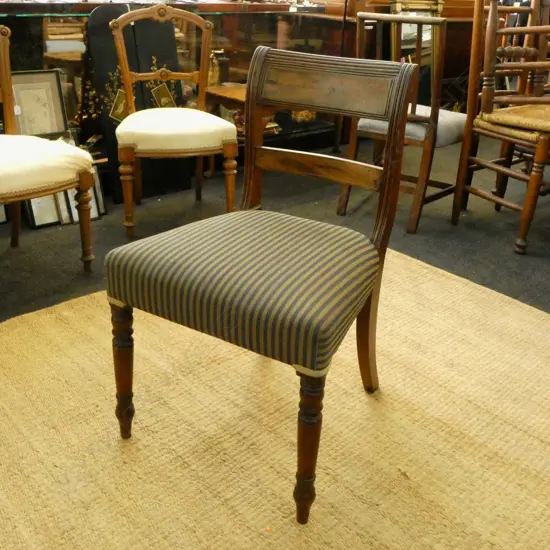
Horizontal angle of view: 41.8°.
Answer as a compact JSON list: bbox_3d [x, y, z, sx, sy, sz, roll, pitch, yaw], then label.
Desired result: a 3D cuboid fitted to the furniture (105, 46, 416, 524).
[{"bbox_3d":[0.009,-0.033,1.604,0.522,0.852,0.561,16,27,29],"label":"furniture"}]

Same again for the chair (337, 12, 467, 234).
[{"bbox_3d":[0.595,-0.689,3.151,0.453,0.857,0.488,19,29,34],"label":"chair"}]

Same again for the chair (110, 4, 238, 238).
[{"bbox_3d":[-0.425,-0.644,2.978,0.483,0.847,0.497,-5,24,-15],"label":"chair"}]

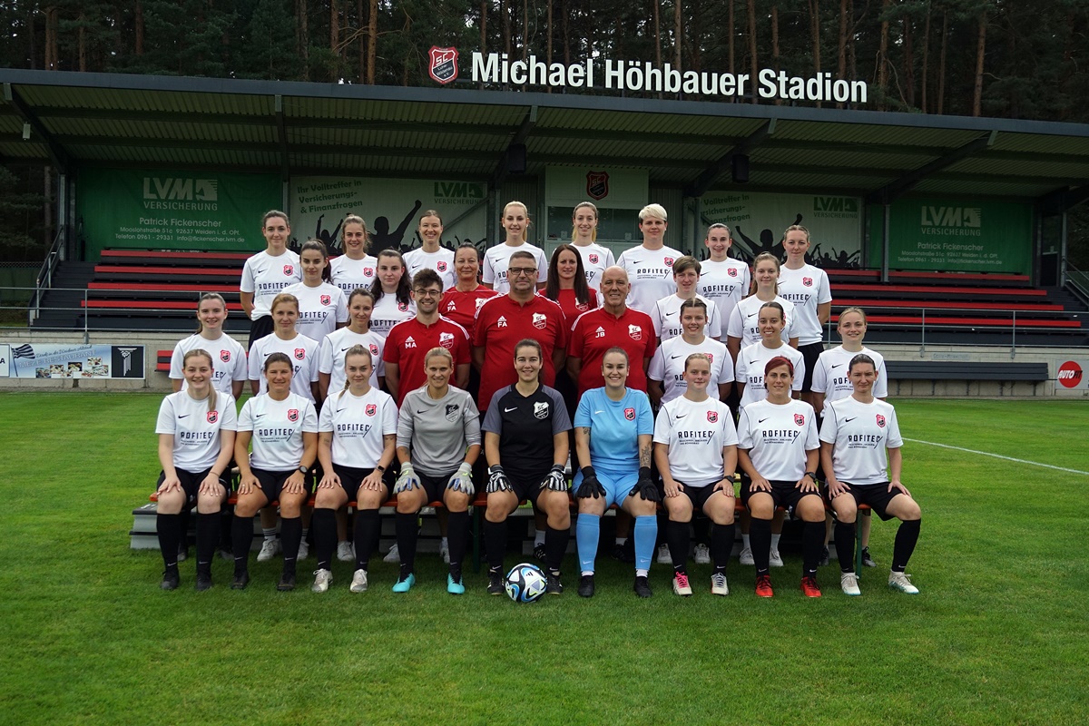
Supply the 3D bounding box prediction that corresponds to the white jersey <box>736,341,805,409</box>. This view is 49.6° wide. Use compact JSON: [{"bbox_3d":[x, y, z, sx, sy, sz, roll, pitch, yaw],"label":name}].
[{"bbox_3d":[1.452,0.102,7.580,0.450,0.510,0.260,1,1,1],"label":"white jersey"}]

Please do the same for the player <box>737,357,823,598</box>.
[{"bbox_3d":[1.344,0.625,6.730,0.480,1.309,0.680,1,2,6],"label":"player"}]

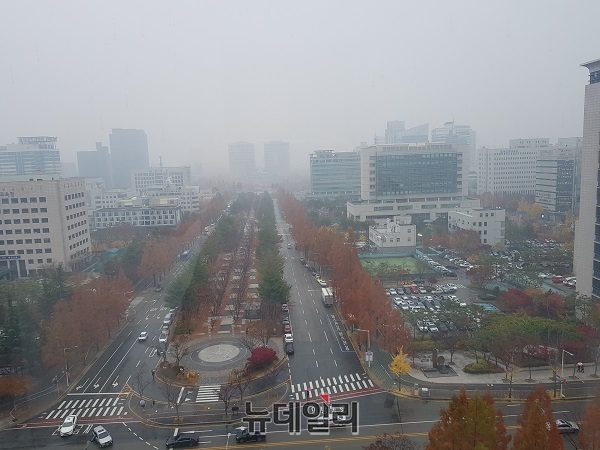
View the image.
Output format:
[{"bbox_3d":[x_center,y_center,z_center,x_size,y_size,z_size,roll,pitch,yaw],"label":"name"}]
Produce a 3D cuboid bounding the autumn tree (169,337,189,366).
[{"bbox_3d":[-25.395,26.427,94.382,4.500,6.300,4.300,-2,8,-4],"label":"autumn tree"}]

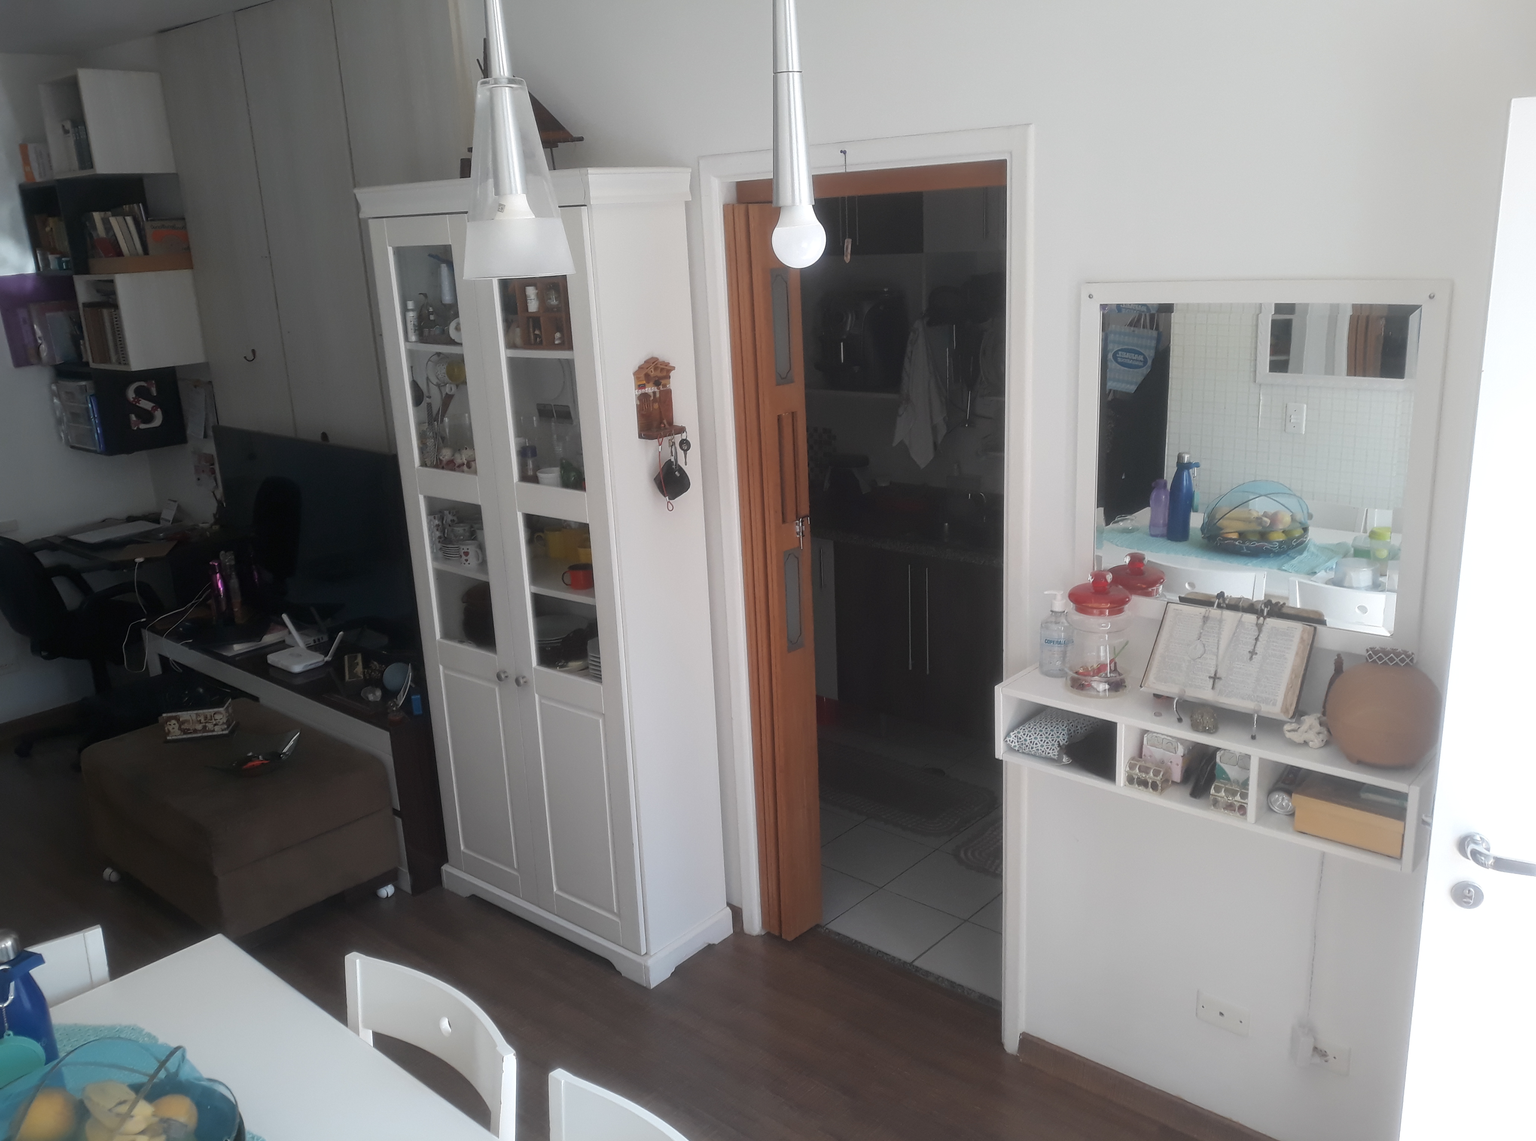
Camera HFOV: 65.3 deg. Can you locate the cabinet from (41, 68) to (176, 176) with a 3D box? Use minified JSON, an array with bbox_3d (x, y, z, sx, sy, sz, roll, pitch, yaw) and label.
[{"bbox_3d":[-2.636,-1.766,4.780,0.410,0.373,0.304,11,20,40],"label":"cabinet"}]

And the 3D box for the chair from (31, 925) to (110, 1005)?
[{"bbox_3d":[-1.188,1.111,1.980,0.480,0.850,0.440,10,20,39],"label":"chair"}]

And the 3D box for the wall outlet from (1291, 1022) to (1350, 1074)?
[{"bbox_3d":[1.124,0.984,2.445,0.115,0.067,0.014,11,20,40],"label":"wall outlet"}]

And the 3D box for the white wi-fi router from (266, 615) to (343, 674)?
[{"bbox_3d":[-1.706,0.275,4.360,0.420,0.142,0.137,11,20,40],"label":"white wi-fi router"}]

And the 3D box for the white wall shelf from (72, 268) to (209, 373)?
[{"bbox_3d":[-2.608,-1.045,4.983,0.410,0.375,0.304,11,20,40],"label":"white wall shelf"}]

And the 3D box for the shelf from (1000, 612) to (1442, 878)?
[{"bbox_3d":[0.860,0.359,2.366,0.810,0.160,0.210,10,20,39],"label":"shelf"}]

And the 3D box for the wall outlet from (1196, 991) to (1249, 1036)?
[{"bbox_3d":[0.981,0.957,2.583,0.115,0.070,0.010,10,20,39],"label":"wall outlet"}]

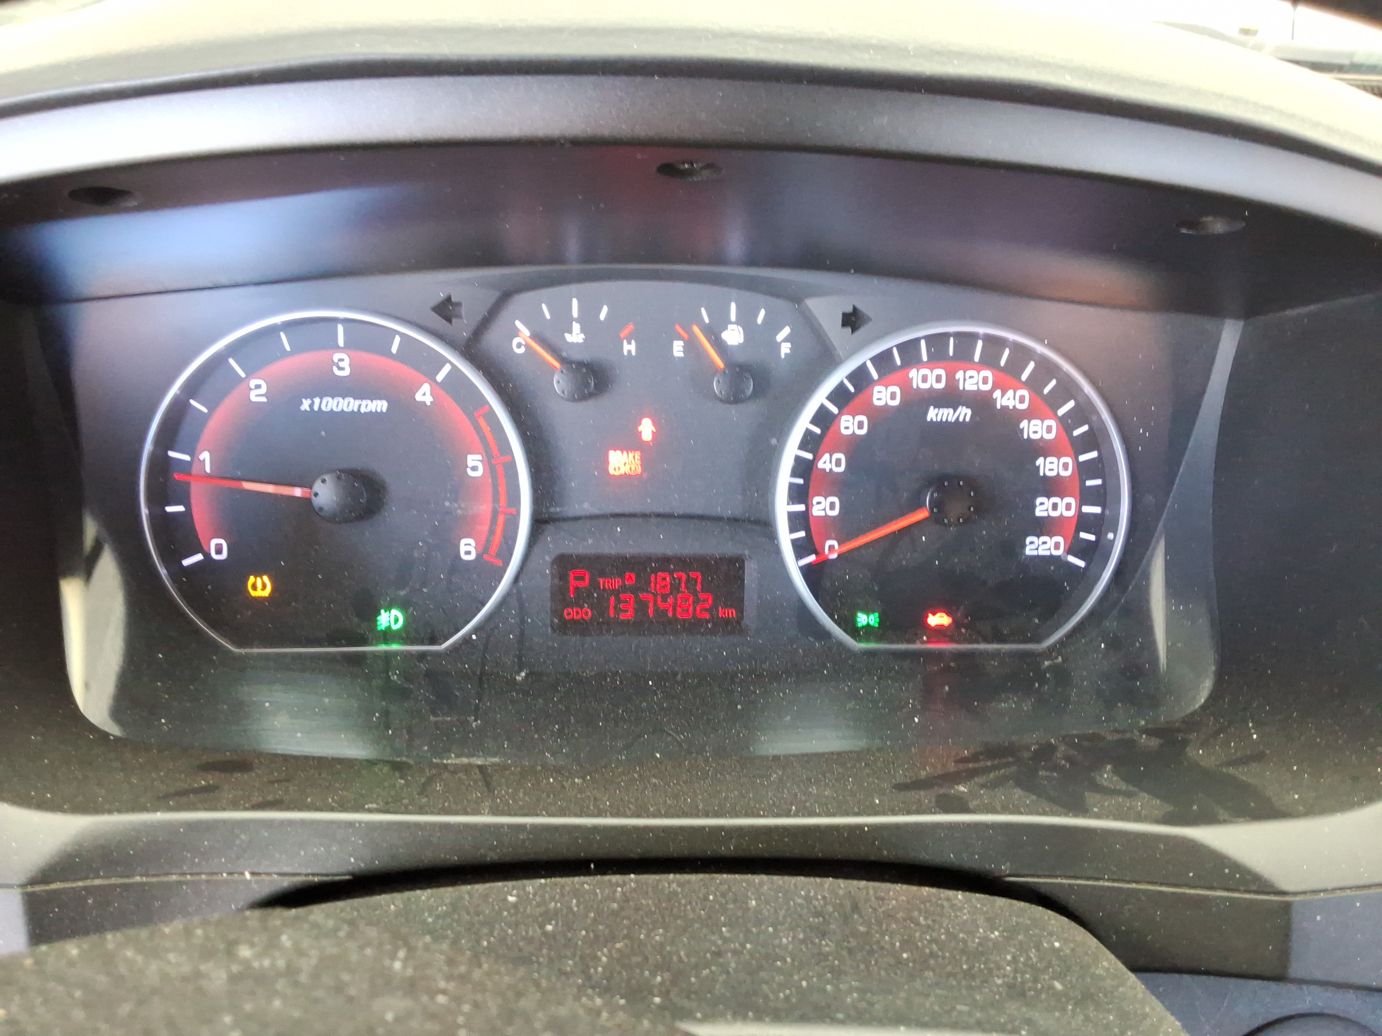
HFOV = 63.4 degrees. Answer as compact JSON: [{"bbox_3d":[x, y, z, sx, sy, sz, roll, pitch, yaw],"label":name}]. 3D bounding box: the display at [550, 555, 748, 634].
[{"bbox_3d":[-0.013,0.023,0.339,0.058,0.024,0.007,0,7,-6],"label":"display"}]

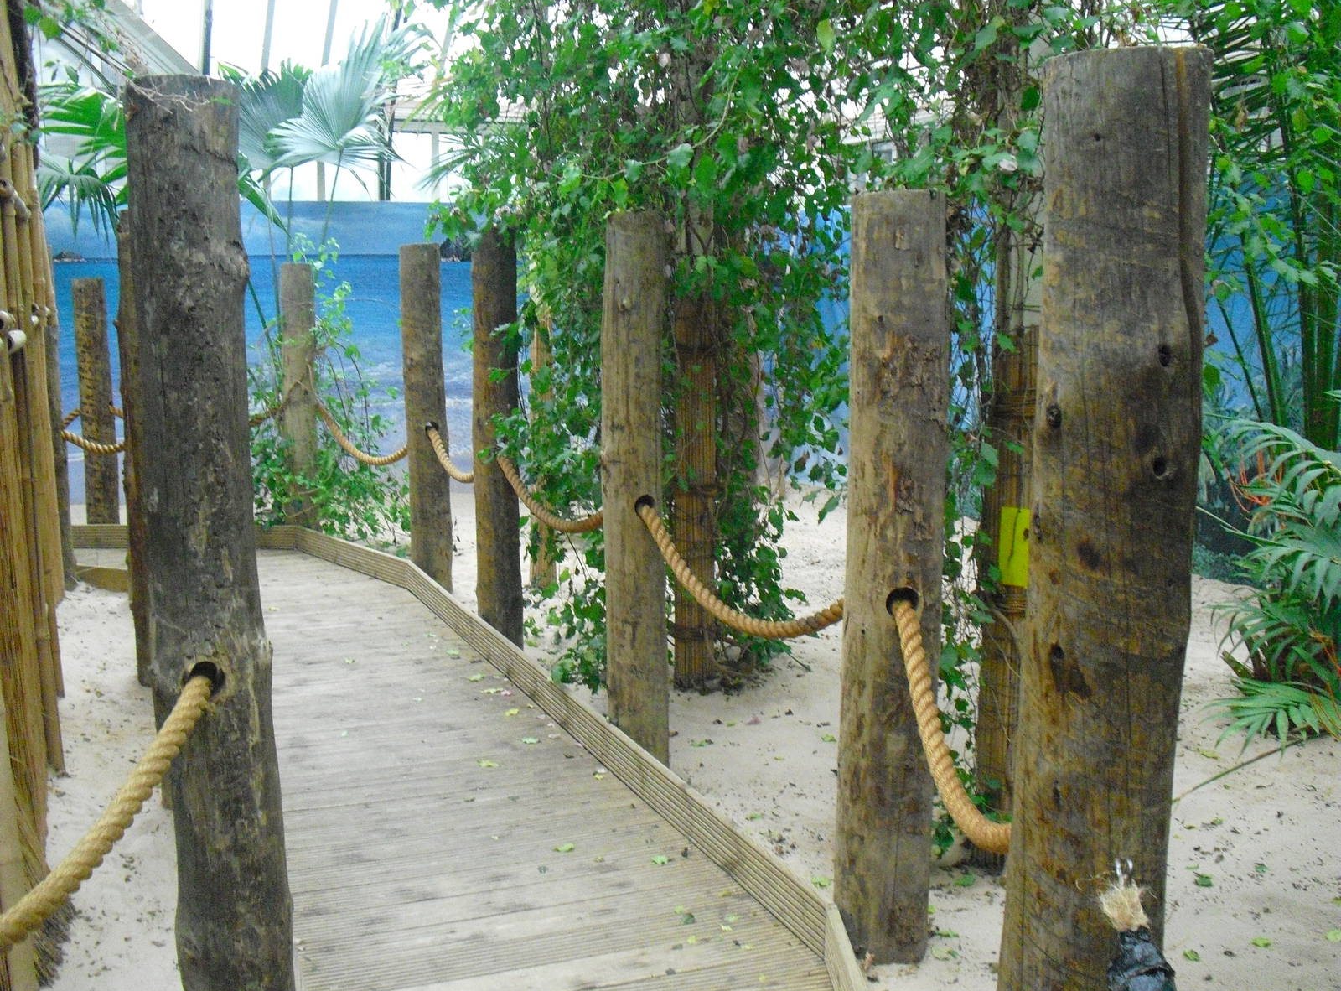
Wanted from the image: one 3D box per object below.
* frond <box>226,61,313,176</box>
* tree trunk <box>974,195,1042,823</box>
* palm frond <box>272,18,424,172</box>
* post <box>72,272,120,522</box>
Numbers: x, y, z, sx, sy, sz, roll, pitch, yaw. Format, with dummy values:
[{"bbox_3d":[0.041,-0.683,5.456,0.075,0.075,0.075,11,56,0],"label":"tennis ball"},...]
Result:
[{"bbox_3d":[-2.371,-2.234,8.251,0.780,0.720,0.400,-3,9,-15],"label":"frond"},{"bbox_3d":[0.906,0.125,3.657,0.190,1.782,0.190,0,9,0],"label":"tree trunk"},{"bbox_3d":[-2.021,-2.499,8.718,0.950,0.950,0.450,-1,9,-6],"label":"palm frond"},{"bbox_3d":[-3.586,-0.562,8.713,0.205,1.574,0.205,0,9,0],"label":"post"}]

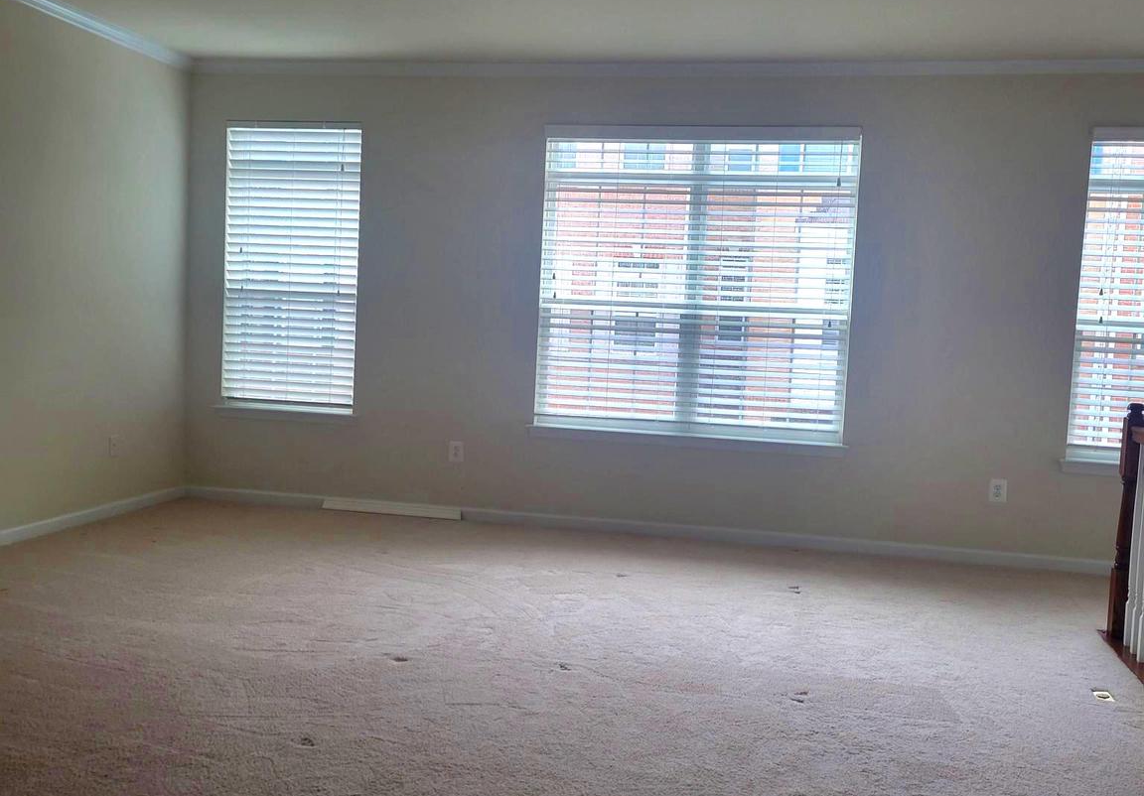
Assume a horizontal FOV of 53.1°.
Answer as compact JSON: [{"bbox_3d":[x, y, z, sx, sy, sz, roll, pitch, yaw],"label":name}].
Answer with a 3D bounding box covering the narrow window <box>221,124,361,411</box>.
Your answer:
[{"bbox_3d":[-1.733,-0.823,7.054,0.890,1.720,0.070,3,4,11],"label":"narrow window"}]

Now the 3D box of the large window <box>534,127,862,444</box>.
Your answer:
[{"bbox_3d":[0.690,-0.660,6.577,1.800,1.770,0.100,3,4,11],"label":"large window"}]

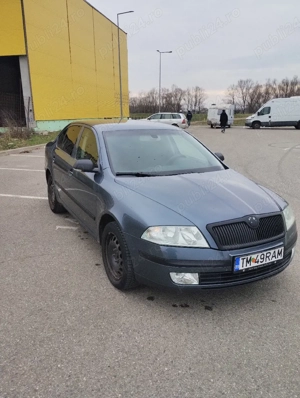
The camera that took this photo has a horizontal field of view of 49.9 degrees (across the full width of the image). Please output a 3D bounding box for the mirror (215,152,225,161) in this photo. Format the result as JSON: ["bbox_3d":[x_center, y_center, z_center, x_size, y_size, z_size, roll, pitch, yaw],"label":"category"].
[{"bbox_3d":[0.872,-0.539,4.132,0.210,0.140,0.120,-8,17,-27],"label":"mirror"}]

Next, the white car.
[{"bbox_3d":[0.820,-6.434,27.055,4.420,1.510,1.720,4,15,14],"label":"white car"}]

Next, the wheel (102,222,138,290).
[{"bbox_3d":[-0.225,0.517,2.975,0.205,0.635,0.635,-7,17,-28],"label":"wheel"}]

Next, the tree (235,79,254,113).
[{"bbox_3d":[20.244,-21.858,68.916,4.170,7.140,4.170,0,15,0],"label":"tree"}]

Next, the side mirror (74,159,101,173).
[{"bbox_3d":[-0.650,-0.338,3.360,0.250,0.150,0.160,-7,17,-28],"label":"side mirror"}]

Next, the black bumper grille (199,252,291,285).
[{"bbox_3d":[0.833,0.592,2.633,1.000,0.180,0.150,-7,17,-28],"label":"black bumper grille"}]

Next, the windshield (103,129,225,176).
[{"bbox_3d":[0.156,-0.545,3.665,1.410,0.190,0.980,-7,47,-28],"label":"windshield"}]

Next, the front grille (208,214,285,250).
[{"bbox_3d":[0.815,0.236,2.589,0.800,0.245,0.150,-7,17,-28],"label":"front grille"}]

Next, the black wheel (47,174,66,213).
[{"bbox_3d":[-1.455,-0.085,5.178,0.200,0.635,0.635,-8,17,-27],"label":"black wheel"}]

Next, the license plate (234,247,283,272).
[{"bbox_3d":[0.861,0.461,2.519,0.520,0.112,0.020,-8,17,-27],"label":"license plate"}]

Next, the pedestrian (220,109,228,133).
[{"bbox_3d":[5.764,-5.981,24.954,0.580,1.760,0.450,-2,15,-8],"label":"pedestrian"}]

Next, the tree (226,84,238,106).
[{"bbox_3d":[18.023,-21.499,69.618,2.810,6.090,2.810,0,15,0],"label":"tree"}]

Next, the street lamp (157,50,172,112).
[{"bbox_3d":[1.869,-13.789,40.483,2.100,9.000,1.300,0,15,0],"label":"street lamp"}]

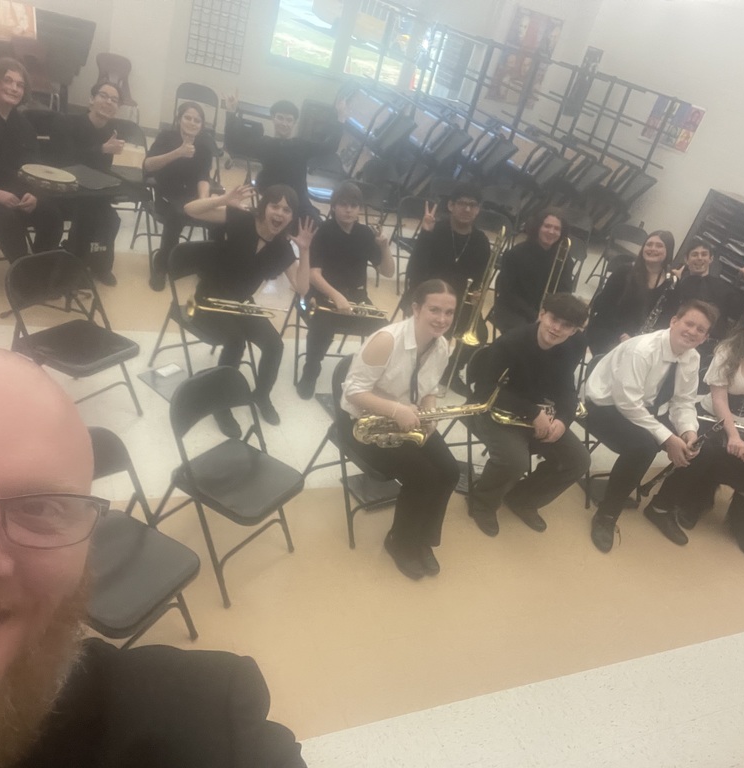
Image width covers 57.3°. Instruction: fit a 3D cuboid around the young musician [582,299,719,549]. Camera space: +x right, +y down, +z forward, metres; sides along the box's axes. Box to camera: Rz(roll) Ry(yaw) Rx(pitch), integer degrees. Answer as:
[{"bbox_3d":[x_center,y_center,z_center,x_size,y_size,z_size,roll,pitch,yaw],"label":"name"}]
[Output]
[{"bbox_3d":[1.479,0.165,3.584,0.600,1.200,0.800,1,32,-26],"label":"young musician"}]

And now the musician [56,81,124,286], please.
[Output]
[{"bbox_3d":[-1.894,-1.376,4.573,0.500,1.230,0.680,-14,41,-44],"label":"musician"}]

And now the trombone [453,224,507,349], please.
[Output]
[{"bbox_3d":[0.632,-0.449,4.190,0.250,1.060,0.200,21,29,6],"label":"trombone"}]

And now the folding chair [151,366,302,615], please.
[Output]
[{"bbox_3d":[-0.548,0.351,2.661,0.490,0.765,0.460,28,30,22],"label":"folding chair"}]

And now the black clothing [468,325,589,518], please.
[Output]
[{"bbox_3d":[0.777,0.157,3.351,0.560,0.970,0.680,-8,36,-38],"label":"black clothing"}]

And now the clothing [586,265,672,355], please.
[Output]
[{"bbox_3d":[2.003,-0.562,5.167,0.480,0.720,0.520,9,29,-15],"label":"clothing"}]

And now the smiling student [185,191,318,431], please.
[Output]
[{"bbox_3d":[-0.686,-0.447,3.597,0.660,1.230,0.750,-10,39,-41],"label":"smiling student"}]

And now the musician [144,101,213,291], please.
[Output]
[{"bbox_3d":[-1.373,-1.343,4.821,0.520,1.200,0.750,1,32,-26],"label":"musician"}]

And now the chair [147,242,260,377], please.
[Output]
[{"bbox_3d":[-0.889,-0.393,3.877,0.505,0.765,0.464,33,32,26],"label":"chair"}]

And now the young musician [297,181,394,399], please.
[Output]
[{"bbox_3d":[-0.171,-0.561,4.093,0.570,1.220,0.640,-3,34,-33],"label":"young musician"}]

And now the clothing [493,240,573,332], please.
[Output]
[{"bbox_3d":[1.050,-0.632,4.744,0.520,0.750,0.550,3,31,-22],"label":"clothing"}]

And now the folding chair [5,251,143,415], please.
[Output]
[{"bbox_3d":[-1.396,-0.182,3.182,0.490,0.765,0.460,26,30,17],"label":"folding chair"}]

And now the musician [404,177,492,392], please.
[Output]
[{"bbox_3d":[0.513,-0.676,4.534,0.580,1.260,0.800,-2,33,-30],"label":"musician"}]

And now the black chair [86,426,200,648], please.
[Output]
[{"bbox_3d":[-0.843,0.563,2.127,0.490,0.765,0.460,25,29,16],"label":"black chair"}]

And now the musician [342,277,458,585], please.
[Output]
[{"bbox_3d":[0.205,0.186,2.978,0.500,1.220,0.680,-7,37,-38],"label":"musician"}]

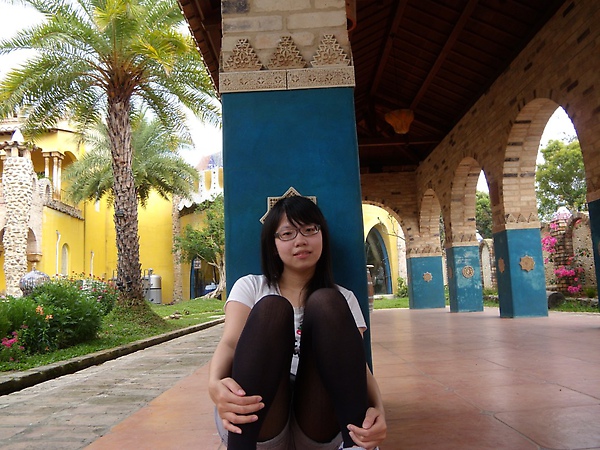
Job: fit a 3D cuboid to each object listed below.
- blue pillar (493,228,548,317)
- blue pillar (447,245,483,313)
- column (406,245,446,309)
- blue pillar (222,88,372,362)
[{"bbox_3d":[3.109,0.694,6.860,0.472,1.200,0.464,-2,-8,0],"label":"blue pillar"},{"bbox_3d":[3.119,1.034,9.211,0.470,1.200,0.466,-2,-8,0],"label":"blue pillar"},{"bbox_3d":[3.010,1.253,11.659,0.729,1.476,0.456,-2,-8,0],"label":"column"},{"bbox_3d":[-0.016,0.120,1.996,0.502,1.200,0.492,-2,-8,0],"label":"blue pillar"}]

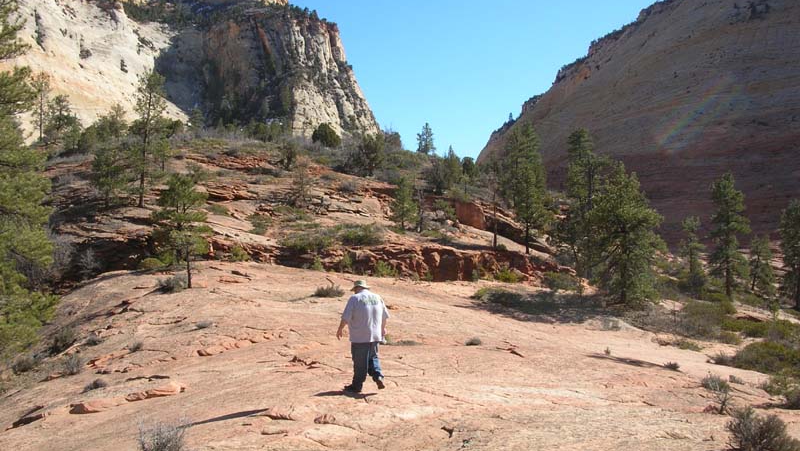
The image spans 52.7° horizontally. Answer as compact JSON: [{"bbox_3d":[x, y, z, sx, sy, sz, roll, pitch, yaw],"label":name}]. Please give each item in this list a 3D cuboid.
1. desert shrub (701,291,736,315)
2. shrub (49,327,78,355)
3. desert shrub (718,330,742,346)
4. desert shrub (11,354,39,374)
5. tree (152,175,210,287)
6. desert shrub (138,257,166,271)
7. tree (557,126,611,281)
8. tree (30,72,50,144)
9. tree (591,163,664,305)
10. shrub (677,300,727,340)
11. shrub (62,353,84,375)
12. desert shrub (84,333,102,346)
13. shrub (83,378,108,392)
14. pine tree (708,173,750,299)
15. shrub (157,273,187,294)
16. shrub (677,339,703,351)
[{"bbox_3d":[14.578,3.524,37.000,1.598,1.076,1.565,0,-3,0],"label":"desert shrub"},{"bbox_3d":[-8.141,2.774,19.500,0.662,0.669,0.596,1,-3,-23],"label":"shrub"},{"bbox_3d":[9.812,3.355,24.000,0.698,0.470,0.628,-1,-3,22],"label":"desert shrub"},{"bbox_3d":[-7.896,2.923,17.000,0.577,0.416,0.519,1,-3,-25],"label":"desert shrub"},{"bbox_3d":[-7.331,0.200,27.000,2.004,3.808,1.844,0,-2,0],"label":"tree"},{"bbox_3d":[-9.837,1.504,32.000,1.029,0.610,0.875,0,-2,0],"label":"desert shrub"},{"bbox_3d":[9.357,-1.167,41.000,2.585,7.431,2.585,-1,-3,13],"label":"tree"},{"bbox_3d":[-32.019,-10.599,72.000,1.781,6.413,1.639,0,-2,0],"label":"tree"},{"bbox_3d":[9.287,0.327,33.000,2.960,5.739,2.960,-1,-3,16],"label":"tree"},{"bbox_3d":[9.697,3.055,26.000,1.576,1.274,1.418,-1,-3,20],"label":"shrub"},{"bbox_3d":[-6.664,2.817,16.500,0.449,0.449,0.413,0,-2,0],"label":"shrub"},{"bbox_3d":[-6.635,2.468,17.500,0.378,0.297,0.370,0,-3,0],"label":"desert shrub"},{"bbox_3d":[-4.821,2.533,12.800,0.399,0.217,0.391,0,-3,0],"label":"shrub"},{"bbox_3d":[19.565,0.594,48.000,2.419,7.332,2.494,0,-3,0],"label":"pine tree"},{"bbox_3d":[-7.425,1.934,26.500,0.964,0.649,0.867,1,-3,-16],"label":"shrub"},{"bbox_3d":[7.520,3.091,21.000,0.675,0.296,0.540,0,-2,0],"label":"shrub"}]

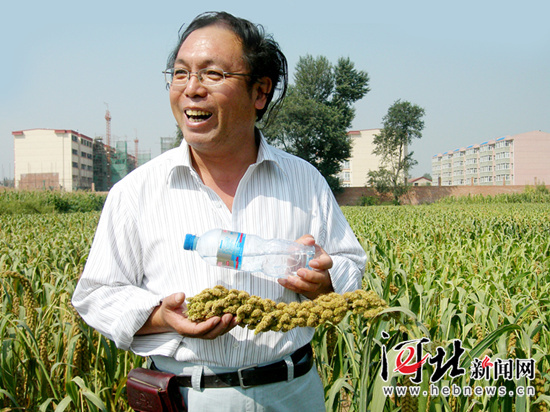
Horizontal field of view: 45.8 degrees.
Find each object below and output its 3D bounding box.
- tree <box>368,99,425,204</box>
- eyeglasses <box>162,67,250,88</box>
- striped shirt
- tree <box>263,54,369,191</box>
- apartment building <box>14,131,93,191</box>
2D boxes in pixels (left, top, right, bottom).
[{"bbox_3d":[10.263,-4.140,55.000,4.899,9.882,4.507,0,1,0],"label":"tree"},{"bbox_3d":[-0.112,-0.240,1.225,0.142,0.044,0.135,8,10,31],"label":"eyeglasses"},{"bbox_3d":[-0.110,0.078,1.300,0.585,0.475,0.360,0,1,-7],"label":"striped shirt"},{"bbox_3d":[3.168,-5.998,55.000,9.799,13.599,8.623,0,1,0],"label":"tree"},{"bbox_3d":[-51.500,-8.500,154.000,13.000,16.800,20.000,0,1,-2],"label":"apartment building"}]

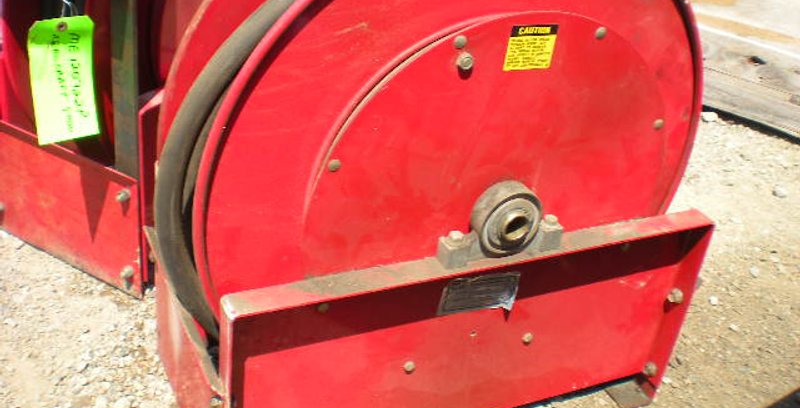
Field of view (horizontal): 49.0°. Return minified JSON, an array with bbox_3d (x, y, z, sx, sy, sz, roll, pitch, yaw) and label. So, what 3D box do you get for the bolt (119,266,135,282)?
[{"bbox_3d":[-0.381,0.097,1.216,0.016,0.016,0.015,21,32,22],"label":"bolt"}]

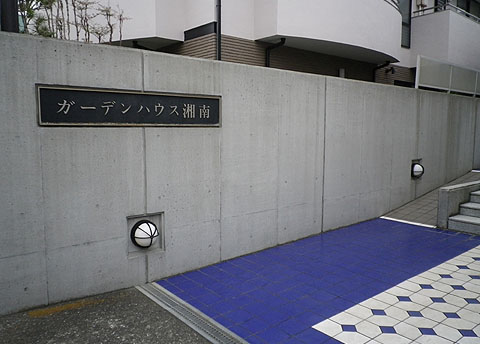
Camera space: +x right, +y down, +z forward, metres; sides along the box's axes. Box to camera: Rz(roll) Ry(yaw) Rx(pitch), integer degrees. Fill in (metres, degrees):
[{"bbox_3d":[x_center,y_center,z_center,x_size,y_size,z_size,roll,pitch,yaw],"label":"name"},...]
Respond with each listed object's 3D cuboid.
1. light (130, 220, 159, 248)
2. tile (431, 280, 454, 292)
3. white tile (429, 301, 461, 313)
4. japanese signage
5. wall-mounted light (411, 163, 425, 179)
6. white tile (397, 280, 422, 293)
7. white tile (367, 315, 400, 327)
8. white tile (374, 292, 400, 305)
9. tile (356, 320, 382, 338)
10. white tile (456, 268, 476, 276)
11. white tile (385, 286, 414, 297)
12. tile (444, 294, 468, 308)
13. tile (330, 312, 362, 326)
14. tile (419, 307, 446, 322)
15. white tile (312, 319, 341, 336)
[{"bbox_3d":[-0.915,0.628,3.855,0.277,0.277,0.175,-4,7,-38],"label":"light"},{"bbox_3d":[1.900,1.089,3.647,0.195,0.012,0.195,-6,8,-38],"label":"tile"},{"bbox_3d":[1.711,1.136,3.249,0.195,0.012,0.195,-6,8,-38],"label":"white tile"},{"bbox_3d":[-0.932,-0.603,3.762,1.847,0.325,0.040,-5,7,-39],"label":"japanese signage"},{"bbox_3d":[3.348,-0.018,7.256,0.275,0.275,0.170,-5,7,-39],"label":"wall-mounted light"},{"bbox_3d":[1.622,1.091,3.681,0.195,0.012,0.195,-6,8,-38],"label":"white tile"},{"bbox_3d":[1.121,1.171,3.041,0.195,0.012,0.195,-6,8,-38],"label":"white tile"},{"bbox_3d":[1.311,1.124,3.439,0.195,0.012,0.195,-6,8,-38],"label":"white tile"},{"bbox_3d":[0.966,1.187,2.920,0.195,0.012,0.195,-6,8,-38],"label":"tile"},{"bbox_3d":[2.360,1.036,3.999,0.195,0.012,0.195,-6,8,-38],"label":"white tile"},{"bbox_3d":[1.466,1.107,3.560,0.195,0.012,0.195,-6,8,-38],"label":"white tile"},{"bbox_3d":[1.861,1.116,3.360,0.195,0.012,0.195,-6,8,-38],"label":"tile"},{"bbox_3d":[0.840,1.169,3.065,0.195,0.012,0.195,-6,8,-38],"label":"tile"},{"bbox_3d":[1.550,1.149,3.119,0.195,0.012,0.195,-6,8,-38],"label":"tile"},{"bbox_3d":[0.688,1.190,2.954,0.195,0.012,0.195,-6,8,-38],"label":"white tile"}]

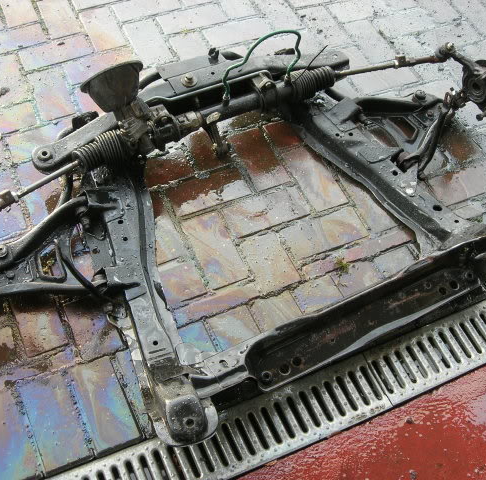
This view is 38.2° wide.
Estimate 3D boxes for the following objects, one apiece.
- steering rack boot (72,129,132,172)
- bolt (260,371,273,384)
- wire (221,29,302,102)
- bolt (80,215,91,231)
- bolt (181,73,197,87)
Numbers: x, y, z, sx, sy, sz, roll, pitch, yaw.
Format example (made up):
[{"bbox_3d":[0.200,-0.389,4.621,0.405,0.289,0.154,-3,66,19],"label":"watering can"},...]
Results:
[{"bbox_3d":[-0.315,-0.194,1.552,0.112,0.070,0.070,-22,59,-17],"label":"steering rack boot"},{"bbox_3d":[0.046,0.269,1.372,0.024,0.015,0.024,1,55,-2],"label":"bolt"},{"bbox_3d":[0.036,-0.415,1.616,0.195,0.140,0.040,-22,59,-17],"label":"wire"},{"bbox_3d":[-0.339,-0.038,1.514,0.022,0.022,0.032,-22,59,-17],"label":"bolt"},{"bbox_3d":[-0.128,-0.384,1.686,0.037,0.023,0.037,1,55,-2],"label":"bolt"}]

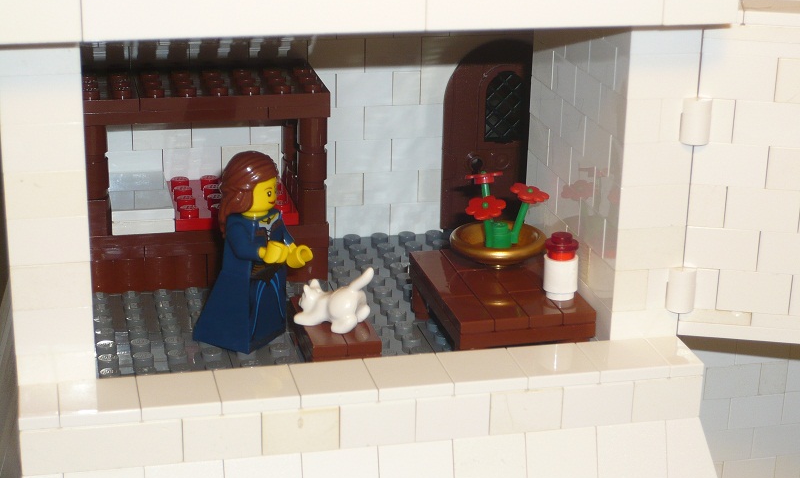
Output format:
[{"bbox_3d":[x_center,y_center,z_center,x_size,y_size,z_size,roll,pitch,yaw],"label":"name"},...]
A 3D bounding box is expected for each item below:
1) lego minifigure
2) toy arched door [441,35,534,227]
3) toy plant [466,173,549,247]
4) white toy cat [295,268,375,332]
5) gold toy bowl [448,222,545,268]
[{"bbox_3d":[-0.033,0.002,0.361,0.026,0.046,0.024,12,22,27],"label":"lego minifigure"},{"bbox_3d":[0.029,-0.030,0.444,0.034,0.055,0.005,-3,20,-13],"label":"toy arched door"},{"bbox_3d":[0.026,-0.006,0.377,0.021,0.018,0.021,1,20,0],"label":"toy plant"},{"bbox_3d":[-0.014,0.013,0.355,0.019,0.015,0.011,11,22,26],"label":"white toy cat"},{"bbox_3d":[0.024,0.003,0.380,0.024,0.006,0.024,1,20,0],"label":"gold toy bowl"}]

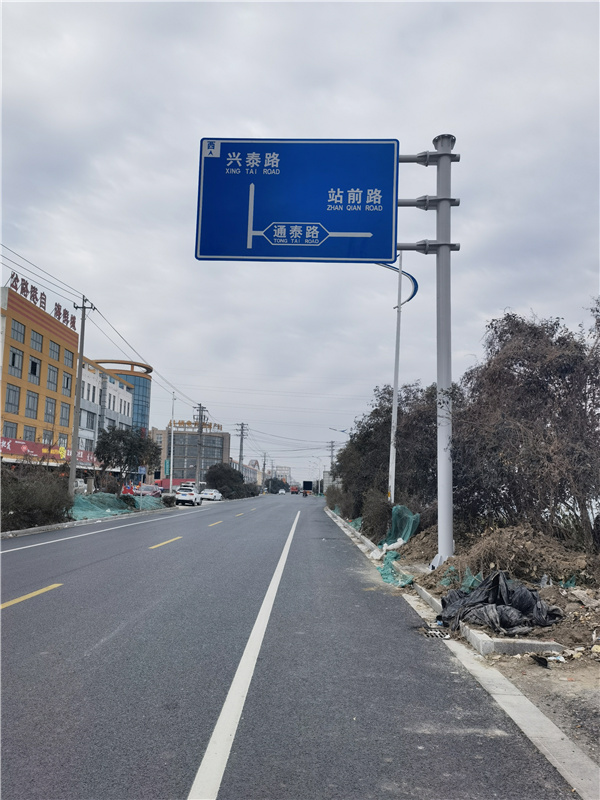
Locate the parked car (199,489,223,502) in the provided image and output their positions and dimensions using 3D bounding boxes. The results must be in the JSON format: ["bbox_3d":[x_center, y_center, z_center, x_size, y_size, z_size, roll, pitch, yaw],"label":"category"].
[{"bbox_3d":[-10.814,11.616,76.259,1.800,1.460,4.650,0,-8,4],"label":"parked car"}]

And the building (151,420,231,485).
[{"bbox_3d":[-36.099,17.335,189.597,22.000,20.970,13.000,7,-10,-37],"label":"building"}]

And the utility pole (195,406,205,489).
[{"bbox_3d":[-10.700,5.571,66.000,1.500,10.280,0.500,1,-8,1],"label":"utility pole"}]

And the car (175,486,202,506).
[{"bbox_3d":[-10.524,8.963,58.653,1.840,1.690,4.600,1,-8,1],"label":"car"}]

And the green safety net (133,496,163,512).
[{"bbox_3d":[-10.732,6.588,39.902,2.200,1.000,6.600,1,-8,1],"label":"green safety net"}]

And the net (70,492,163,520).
[{"bbox_3d":[-10.929,5.886,35.862,2.500,1.200,14.500,1,-8,1],"label":"net"}]

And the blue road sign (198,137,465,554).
[{"bbox_3d":[0.576,-1.228,12.739,5.457,9.031,0.700,1,-8,-1],"label":"blue road sign"}]

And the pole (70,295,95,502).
[{"bbox_3d":[-11.650,0.158,32.637,1.400,11.689,0.400,1,-8,1],"label":"pole"}]

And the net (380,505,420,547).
[{"bbox_3d":[2.637,3.293,16.371,1.100,1.150,1.000,1,-8,1],"label":"net"}]

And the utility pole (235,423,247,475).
[{"bbox_3d":[-9.703,9.820,102.757,1.700,12.121,0.400,1,-8,1],"label":"utility pole"}]

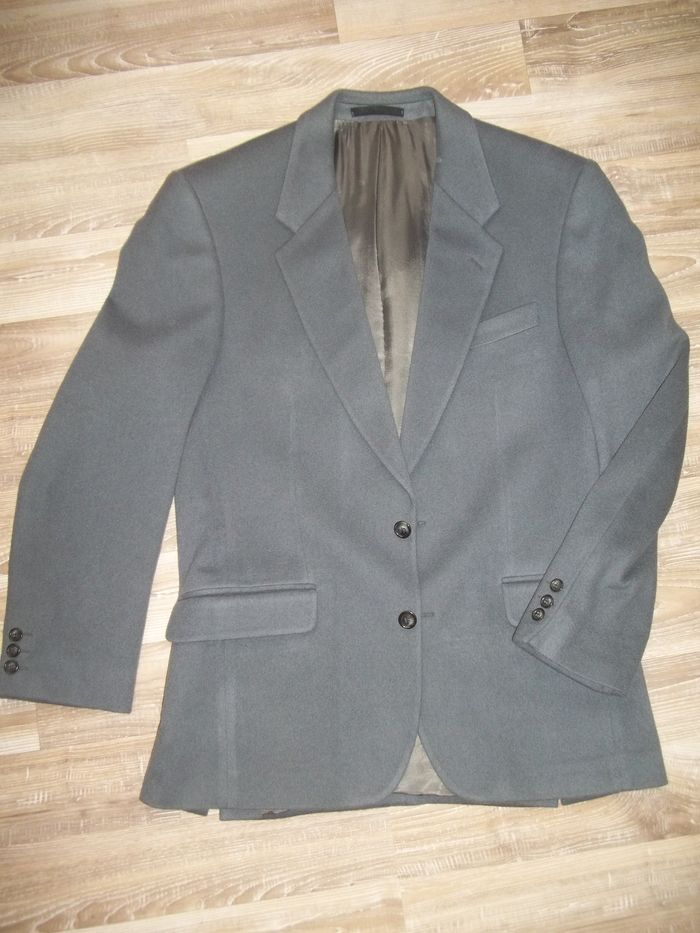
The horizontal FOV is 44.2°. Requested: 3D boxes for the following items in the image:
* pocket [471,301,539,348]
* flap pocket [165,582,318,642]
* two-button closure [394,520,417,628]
[{"bbox_3d":[0.168,-0.157,0.975,0.102,0.012,0.026,-20,84,-3],"label":"pocket"},{"bbox_3d":[-0.118,0.161,0.943,0.168,0.015,0.052,-4,84,-1],"label":"flap pocket"},{"bbox_3d":[0.061,0.119,0.949,0.021,0.009,0.118,-3,84,-1],"label":"two-button closure"}]

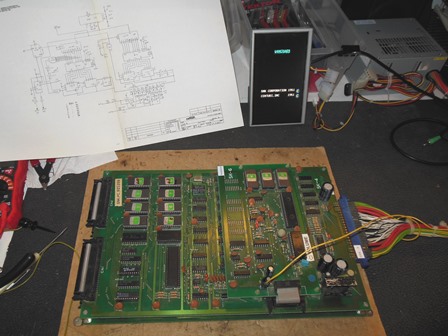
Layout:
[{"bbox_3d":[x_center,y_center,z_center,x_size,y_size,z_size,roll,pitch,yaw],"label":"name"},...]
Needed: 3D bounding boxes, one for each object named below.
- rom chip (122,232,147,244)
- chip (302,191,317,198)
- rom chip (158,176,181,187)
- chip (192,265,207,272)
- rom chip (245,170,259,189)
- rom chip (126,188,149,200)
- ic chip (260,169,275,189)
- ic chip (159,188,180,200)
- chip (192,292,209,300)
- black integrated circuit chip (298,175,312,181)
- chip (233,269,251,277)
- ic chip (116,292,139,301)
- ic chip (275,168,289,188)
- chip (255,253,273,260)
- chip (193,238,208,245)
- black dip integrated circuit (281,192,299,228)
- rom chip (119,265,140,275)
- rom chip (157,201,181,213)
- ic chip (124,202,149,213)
[{"bbox_3d":[-0.121,0.095,0.440,0.032,0.005,0.015,-1,55,-3],"label":"rom chip"},{"bbox_3d":[0.131,0.042,0.498,0.019,0.004,0.008,0,54,-5],"label":"chip"},{"bbox_3d":[-0.080,0.022,0.492,0.032,0.005,0.015,0,54,-5],"label":"rom chip"},{"bbox_3d":[-0.031,0.132,0.421,0.019,0.004,0.008,0,54,-5],"label":"chip"},{"bbox_3d":[0.041,0.017,0.485,0.015,0.008,0.032,-1,55,-3],"label":"rom chip"},{"bbox_3d":[-0.126,0.040,0.476,0.032,0.005,0.015,0,54,-5],"label":"rom chip"},{"bbox_3d":[0.064,0.017,0.484,0.015,0.006,0.032,-1,54,-2],"label":"ic chip"},{"bbox_3d":[-0.079,0.040,0.479,0.032,0.005,0.015,0,54,-5],"label":"ic chip"},{"bbox_3d":[-0.029,0.159,0.399,0.019,0.005,0.008,-1,55,-3],"label":"chip"},{"bbox_3d":[0.127,0.017,0.506,0.019,0.005,0.008,-1,55,-3],"label":"black integrated circuit chip"},{"bbox_3d":[0.022,0.133,0.404,0.019,0.005,0.008,-1,55,-3],"label":"chip"},{"bbox_3d":[-0.120,0.158,0.402,0.026,0.004,0.007,-1,54,-2],"label":"ic chip"},{"bbox_3d":[0.087,0.016,0.486,0.015,0.006,0.032,-1,54,-2],"label":"ic chip"},{"bbox_3d":[0.052,0.115,0.417,0.021,0.004,0.008,0,54,-5],"label":"chip"},{"bbox_3d":[-0.032,0.102,0.442,0.019,0.004,0.008,0,54,-5],"label":"chip"},{"bbox_3d":[0.087,0.057,0.436,0.015,0.006,0.052,-1,55,-3],"label":"black dip integrated circuit"},{"bbox_3d":[-0.122,0.131,0.420,0.026,0.004,0.007,-1,54,-2],"label":"rom chip"},{"bbox_3d":[-0.080,0.057,0.470,0.032,0.006,0.015,-1,54,-2],"label":"rom chip"},{"bbox_3d":[-0.124,0.058,0.463,0.032,0.005,0.015,0,54,-5],"label":"ic chip"}]

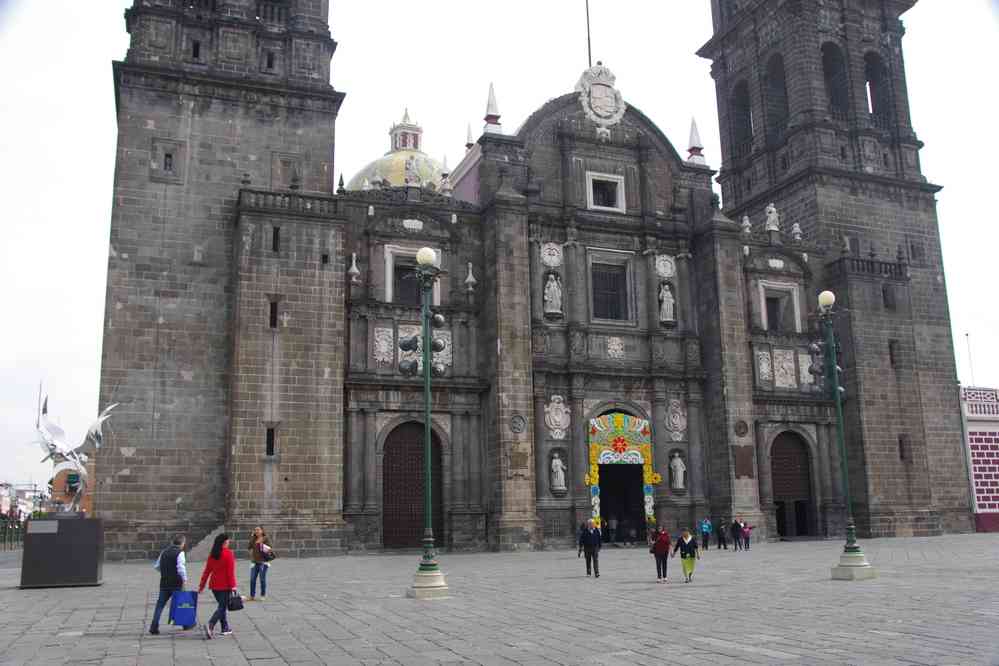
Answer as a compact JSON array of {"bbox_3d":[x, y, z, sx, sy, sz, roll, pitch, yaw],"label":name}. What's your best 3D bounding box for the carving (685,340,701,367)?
[{"bbox_3d":[11.868,1.260,57.939,0.870,1.545,0.200,3,-13,-22],"label":"carving"}]

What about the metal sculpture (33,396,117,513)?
[{"bbox_3d":[-13.353,3.876,29.770,2.158,3.463,1.800,4,-12,-23],"label":"metal sculpture"}]

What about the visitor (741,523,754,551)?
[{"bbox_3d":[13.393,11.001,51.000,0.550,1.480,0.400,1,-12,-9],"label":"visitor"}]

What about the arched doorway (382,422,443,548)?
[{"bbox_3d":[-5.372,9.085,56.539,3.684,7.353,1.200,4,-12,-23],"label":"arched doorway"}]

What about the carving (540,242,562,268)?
[{"bbox_3d":[3.696,-5.474,66.413,1.512,1.600,0.250,3,-12,-20],"label":"carving"}]

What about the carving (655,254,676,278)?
[{"bbox_3d":[10.305,-4.119,58.476,1.298,1.364,0.250,3,-13,-22],"label":"carving"}]

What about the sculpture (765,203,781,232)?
[{"bbox_3d":[18.123,-7.667,62.632,0.791,1.907,0.600,3,-13,-22],"label":"sculpture"}]

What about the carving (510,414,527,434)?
[{"bbox_3d":[1.156,5.496,56.650,0.906,1.159,0.200,4,-12,-23],"label":"carving"}]

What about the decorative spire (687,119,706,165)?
[{"bbox_3d":[15.370,-14.980,73.596,1.000,3.478,1.000,3,-12,-20],"label":"decorative spire"}]

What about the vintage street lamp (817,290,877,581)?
[{"bbox_3d":[10.037,2.849,27.794,1.100,8.500,1.000,3,-12,-20],"label":"vintage street lamp"}]

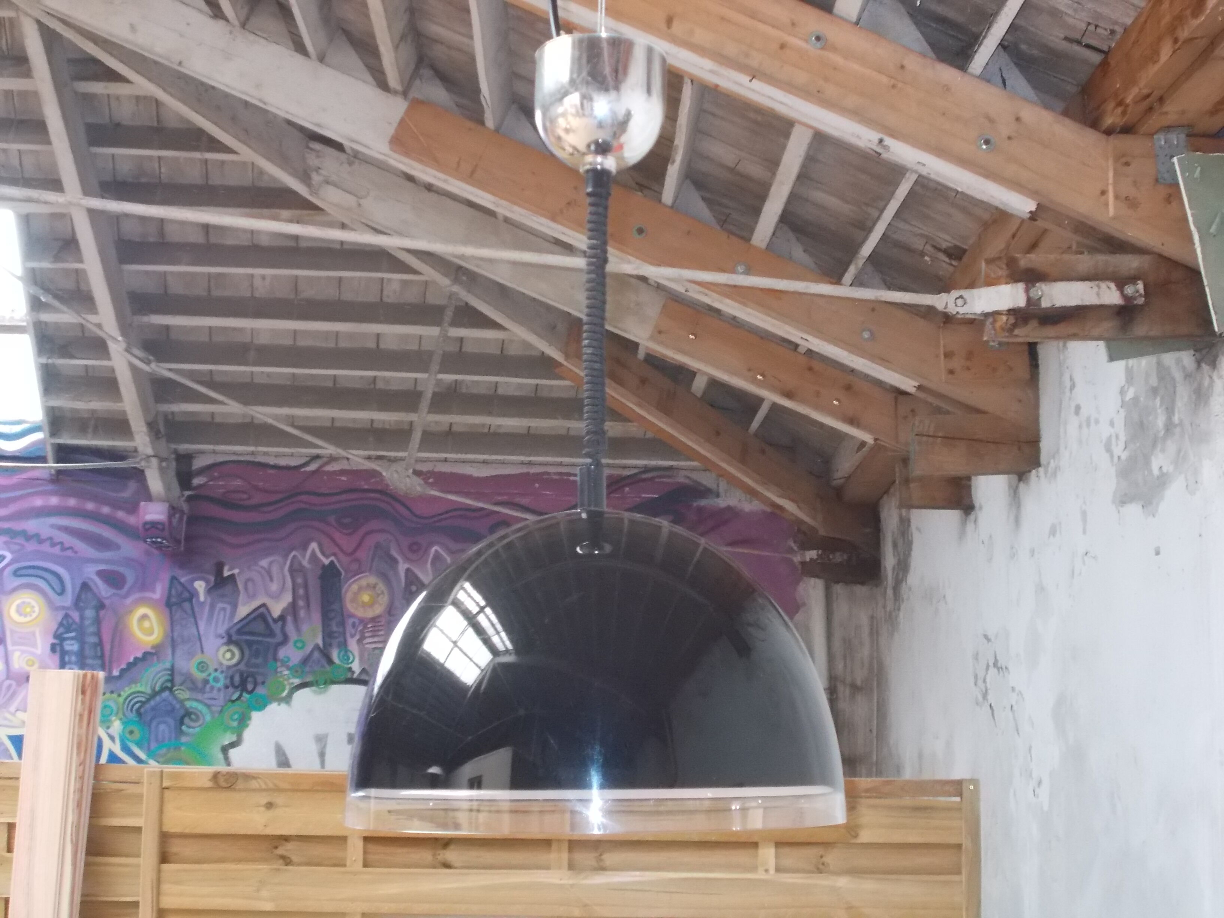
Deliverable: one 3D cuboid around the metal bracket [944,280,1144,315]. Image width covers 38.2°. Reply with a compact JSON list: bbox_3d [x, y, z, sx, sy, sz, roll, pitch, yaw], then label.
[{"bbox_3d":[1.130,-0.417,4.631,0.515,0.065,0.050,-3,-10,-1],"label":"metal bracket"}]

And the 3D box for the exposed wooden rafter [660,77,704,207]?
[{"bbox_3d":[0.265,-1.199,6.065,0.045,0.150,1.815,25,-10,2],"label":"exposed wooden rafter"}]

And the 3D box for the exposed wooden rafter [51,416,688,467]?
[{"bbox_3d":[-1.196,-0.101,9.790,3.698,0.158,0.050,2,-32,-6],"label":"exposed wooden rafter"}]

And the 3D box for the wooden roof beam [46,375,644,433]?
[{"bbox_3d":[-1.287,-0.309,9.442,3.343,0.147,0.062,2,-32,-6],"label":"wooden roof beam"}]

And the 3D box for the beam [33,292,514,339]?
[{"bbox_3d":[-1.549,-0.725,8.758,2.515,0.140,0.065,2,-32,-6],"label":"beam"}]

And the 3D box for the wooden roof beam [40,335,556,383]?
[{"bbox_3d":[-1.454,-0.510,9.110,2.861,0.145,0.050,2,-32,-6],"label":"wooden roof beam"}]

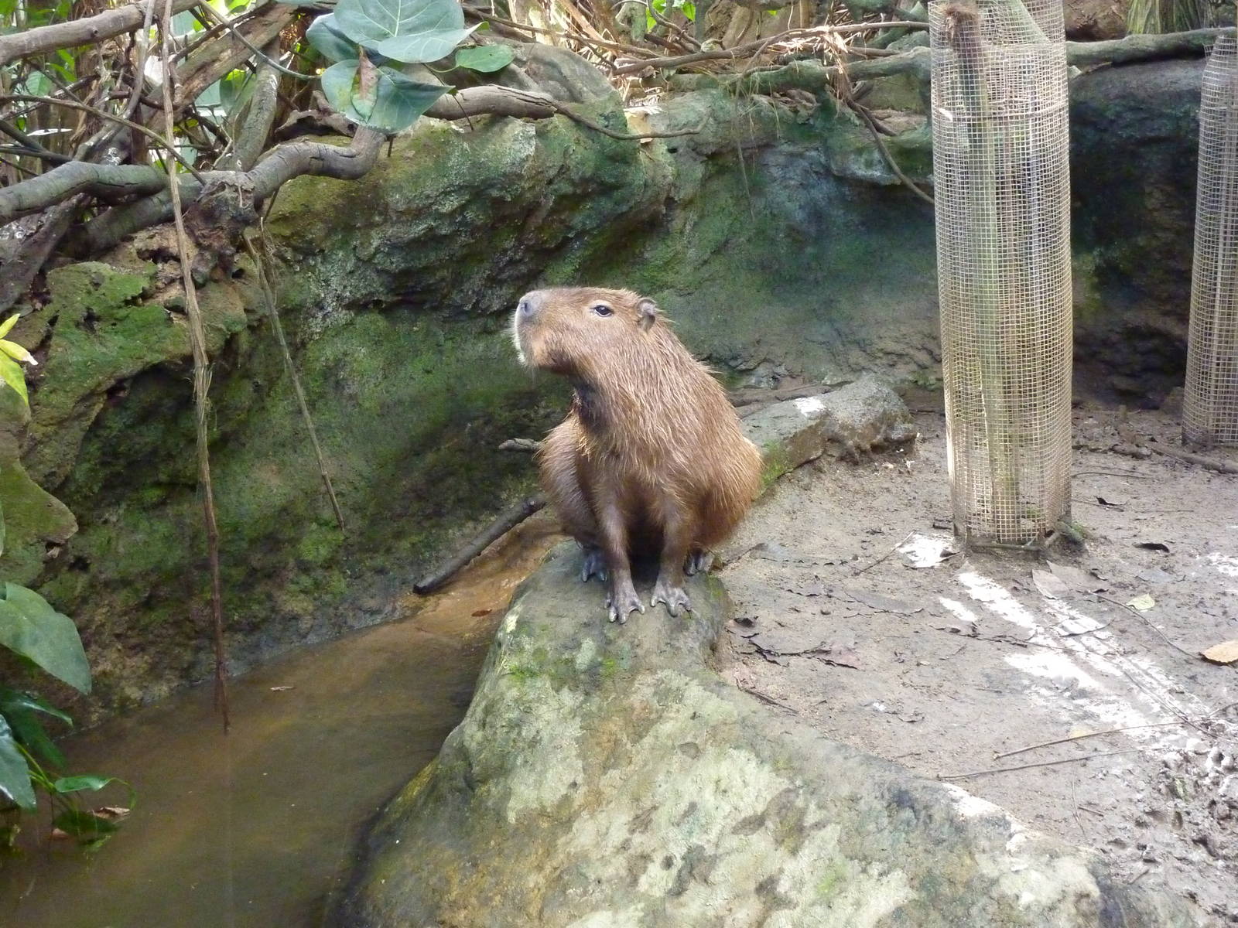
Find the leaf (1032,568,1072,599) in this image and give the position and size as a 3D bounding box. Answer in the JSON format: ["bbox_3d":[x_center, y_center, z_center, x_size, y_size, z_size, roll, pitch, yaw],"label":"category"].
[{"bbox_3d":[0.813,0.227,3.725,0.067,0.020,0.139,-9,21,-18],"label":"leaf"}]

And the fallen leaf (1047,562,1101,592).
[{"bbox_3d":[0.865,0.214,3.759,0.078,0.018,0.164,-11,22,-23],"label":"fallen leaf"}]

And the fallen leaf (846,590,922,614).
[{"bbox_3d":[0.488,0.259,3.674,0.163,0.015,0.054,17,27,41],"label":"fallen leaf"}]

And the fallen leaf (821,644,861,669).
[{"bbox_3d":[0.403,0.339,3.453,0.083,0.020,0.069,13,25,35],"label":"fallen leaf"}]

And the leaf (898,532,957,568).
[{"bbox_3d":[0.607,0.171,3.889,0.110,0.025,0.182,11,23,30],"label":"leaf"}]

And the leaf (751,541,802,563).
[{"bbox_3d":[0.314,0.180,3.906,0.079,0.015,0.119,-19,26,-38],"label":"leaf"}]

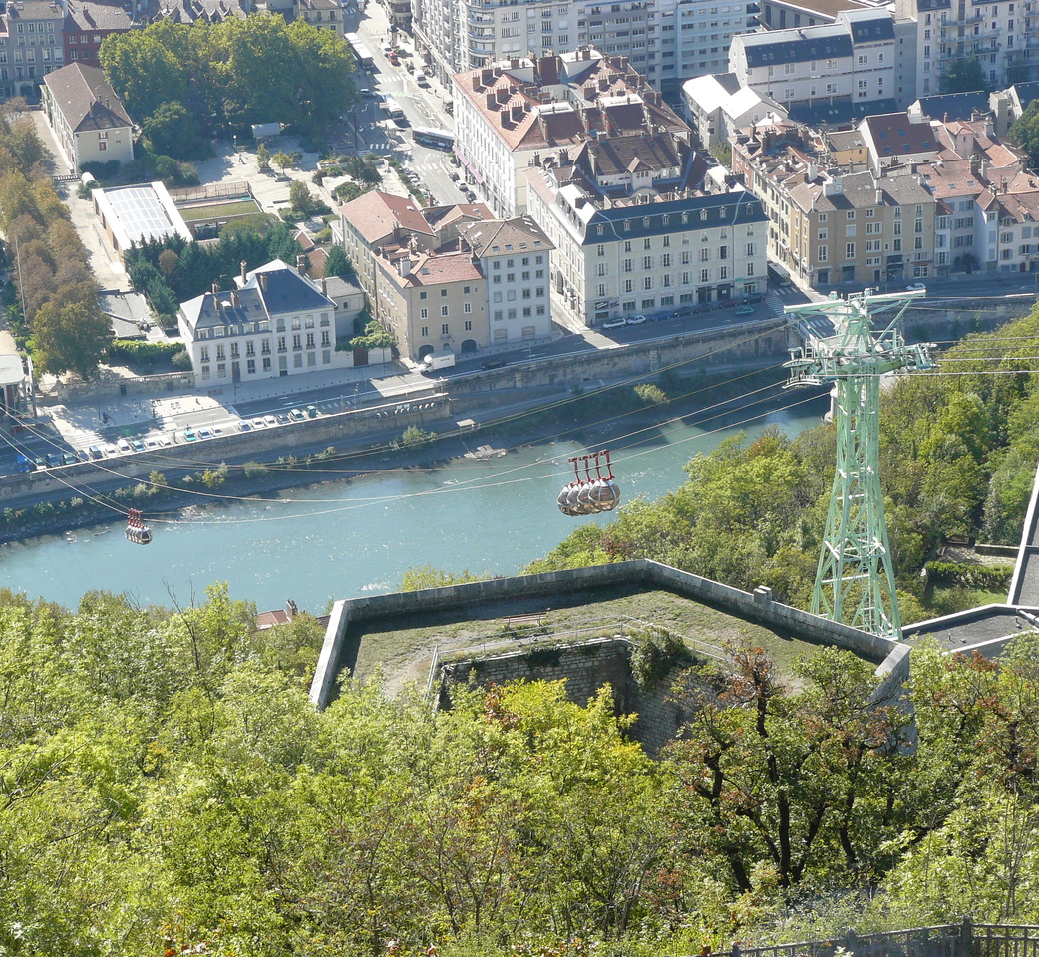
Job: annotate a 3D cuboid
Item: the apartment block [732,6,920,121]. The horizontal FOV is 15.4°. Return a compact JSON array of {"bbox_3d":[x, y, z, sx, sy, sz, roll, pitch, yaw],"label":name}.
[{"bbox_3d":[63.240,-85.390,795.730,37.000,23.000,9.500,-8,26,-14],"label":"apartment block"}]

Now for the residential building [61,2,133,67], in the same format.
[{"bbox_3d":[-90.580,-93.620,826.540,14.400,19.500,13.000,-2,25,-1],"label":"residential building"}]

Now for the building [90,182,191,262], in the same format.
[{"bbox_3d":[-71.190,-47.810,725.500,13.500,4.800,32.300,-8,26,-14],"label":"building"}]

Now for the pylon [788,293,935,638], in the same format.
[{"bbox_3d":[19.990,-0.920,227.120,8.800,22.300,5.000,-7,25,-11],"label":"pylon"}]

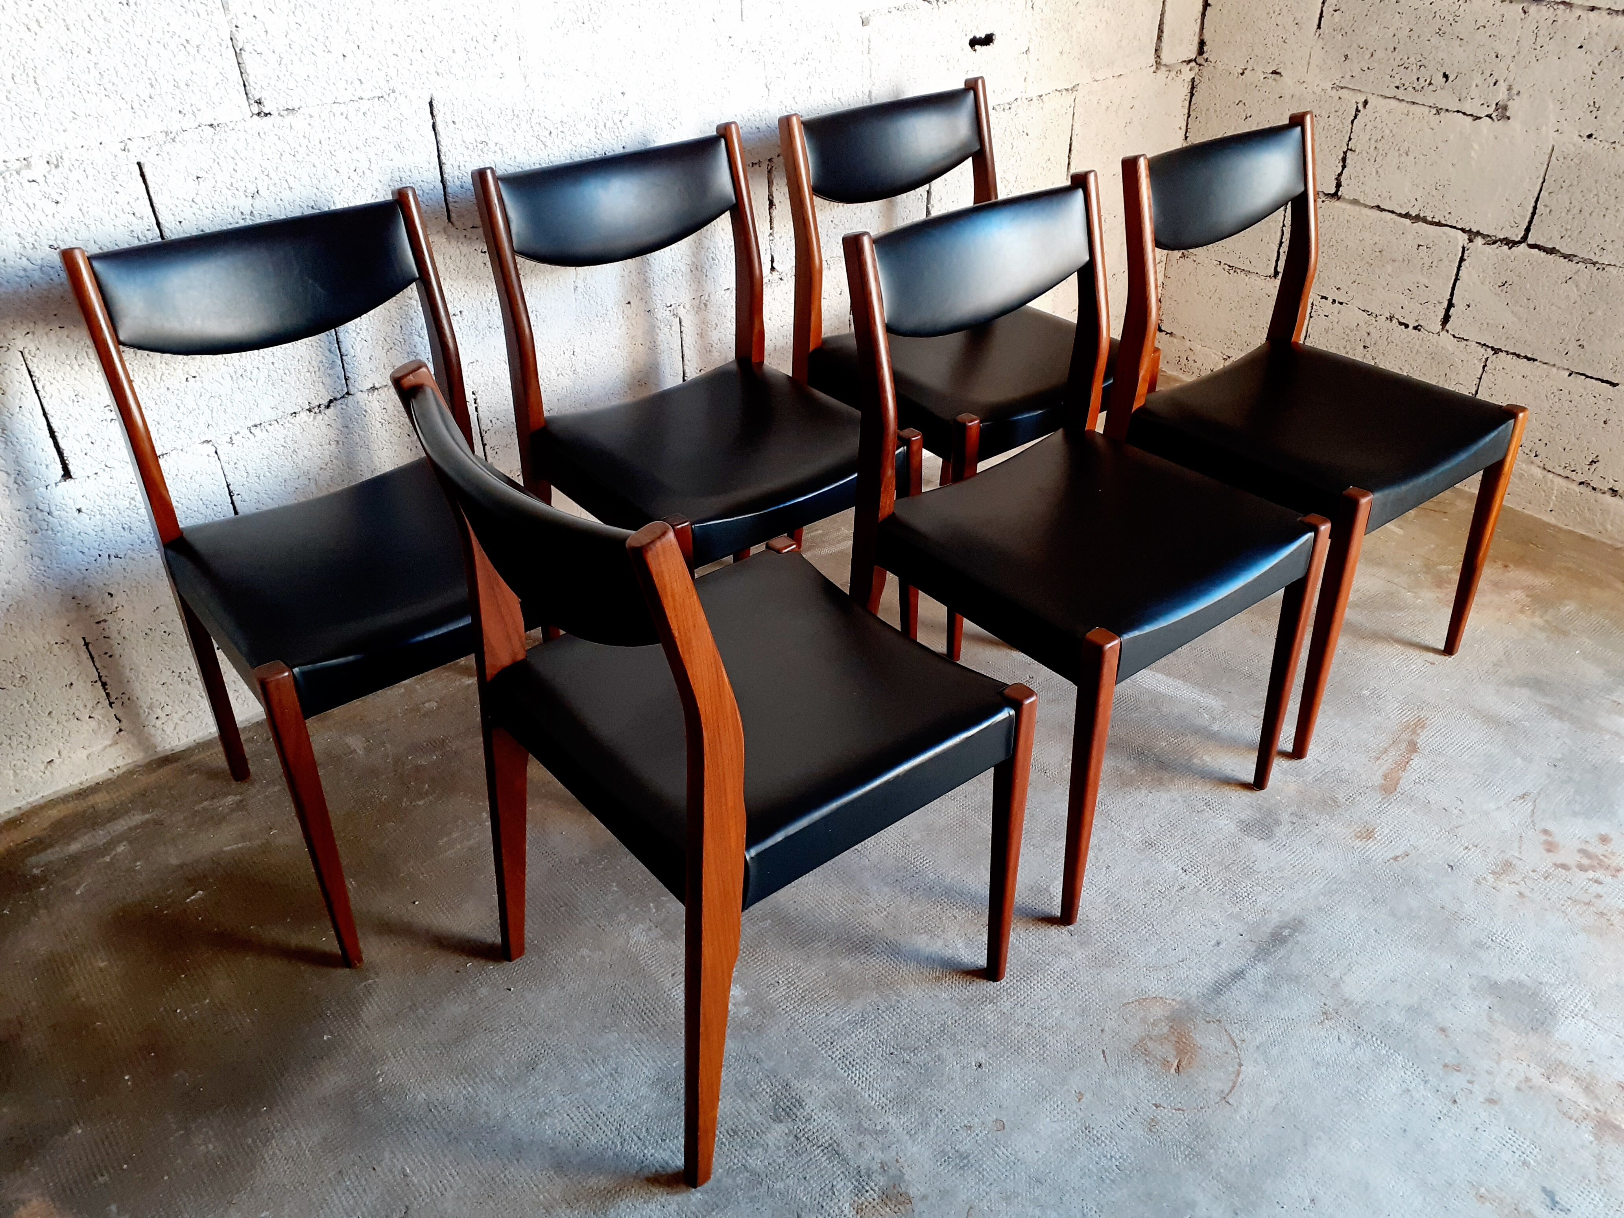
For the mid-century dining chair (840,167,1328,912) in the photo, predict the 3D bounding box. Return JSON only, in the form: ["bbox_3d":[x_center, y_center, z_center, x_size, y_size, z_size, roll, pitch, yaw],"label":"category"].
[{"bbox_3d":[0.357,-0.102,1.741,0.458,0.816,0.502,-24,40,-31],"label":"mid-century dining chair"}]

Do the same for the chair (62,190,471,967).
[{"bbox_3d":[-0.578,-0.063,1.690,0.458,0.816,0.502,-24,40,-31],"label":"chair"}]

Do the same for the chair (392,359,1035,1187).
[{"bbox_3d":[-0.086,0.121,1.409,0.508,0.816,0.458,-24,41,-32],"label":"chair"}]

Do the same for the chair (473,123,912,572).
[{"bbox_3d":[-0.162,-0.254,1.973,0.458,0.816,0.508,-24,40,-31],"label":"chair"}]

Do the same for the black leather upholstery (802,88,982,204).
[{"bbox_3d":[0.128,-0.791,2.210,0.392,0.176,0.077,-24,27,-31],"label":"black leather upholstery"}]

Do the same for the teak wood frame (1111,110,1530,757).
[{"bbox_3d":[0.773,-0.293,2.024,0.458,0.816,0.502,-24,40,-31],"label":"teak wood frame"}]

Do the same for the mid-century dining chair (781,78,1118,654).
[{"bbox_3d":[0.262,-0.436,2.244,0.458,0.816,0.508,-24,40,-31],"label":"mid-century dining chair"}]

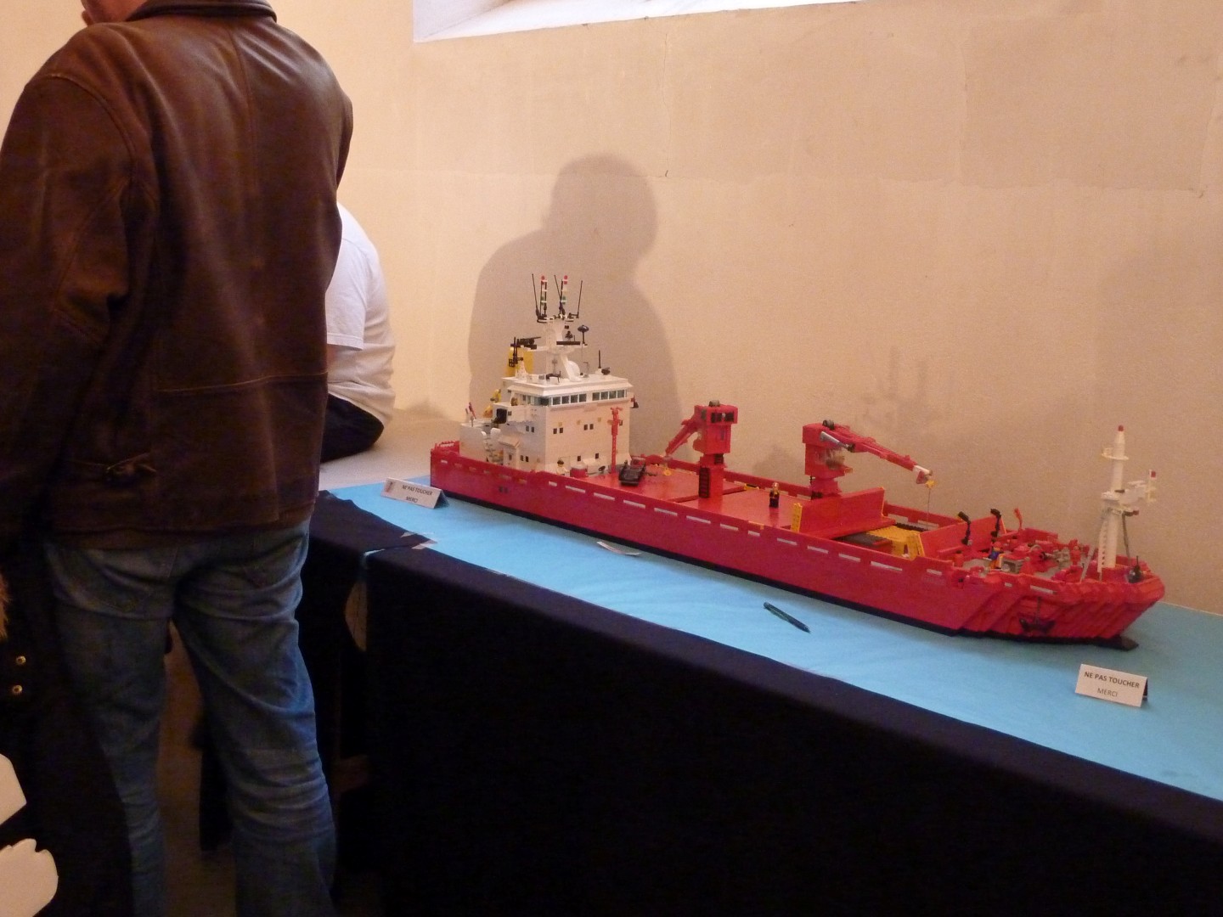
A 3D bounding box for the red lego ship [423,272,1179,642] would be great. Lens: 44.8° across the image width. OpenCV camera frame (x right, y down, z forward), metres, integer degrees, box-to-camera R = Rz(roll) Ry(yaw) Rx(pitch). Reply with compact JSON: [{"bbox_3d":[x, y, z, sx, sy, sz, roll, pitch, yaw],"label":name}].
[{"bbox_3d":[0.240,-0.061,2.565,0.292,0.452,1.528,-8,14,-40],"label":"red lego ship"}]

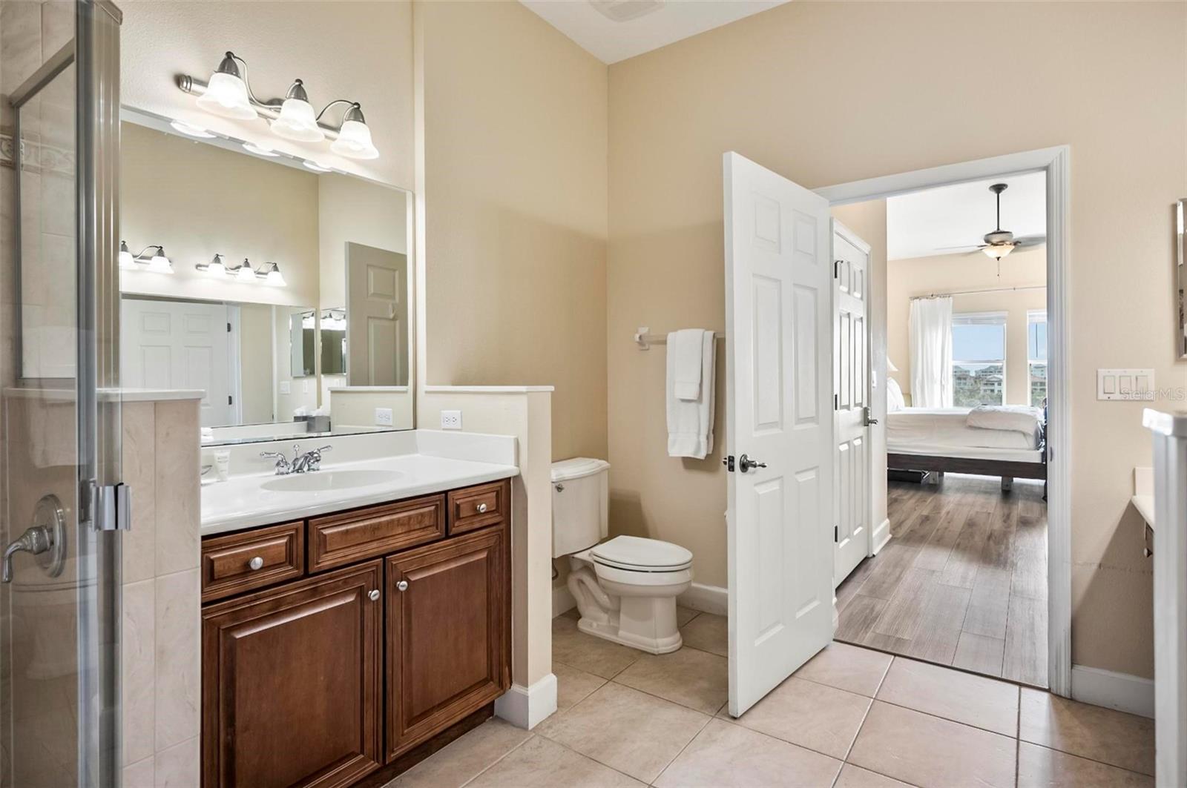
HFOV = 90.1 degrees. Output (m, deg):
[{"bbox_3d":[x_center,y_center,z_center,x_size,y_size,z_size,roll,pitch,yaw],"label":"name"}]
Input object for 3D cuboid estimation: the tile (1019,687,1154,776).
[{"bbox_3d":[1.754,1.175,2.051,0.454,0.010,0.428,0,1,36],"label":"tile"}]

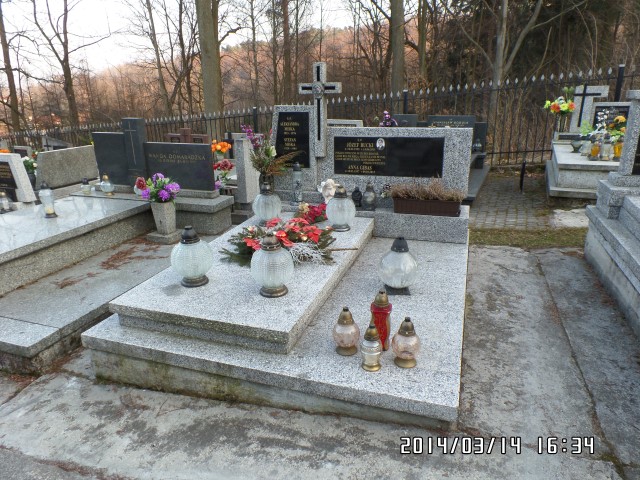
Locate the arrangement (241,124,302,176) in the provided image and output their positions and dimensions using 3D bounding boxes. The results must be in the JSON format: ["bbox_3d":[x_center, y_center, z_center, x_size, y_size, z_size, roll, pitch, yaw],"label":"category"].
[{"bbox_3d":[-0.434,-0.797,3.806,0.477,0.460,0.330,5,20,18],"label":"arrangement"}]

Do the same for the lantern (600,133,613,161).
[{"bbox_3d":[3.544,-1.158,5.258,0.127,0.319,0.127,5,20,19],"label":"lantern"}]

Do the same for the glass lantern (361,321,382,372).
[{"bbox_3d":[0.215,0.444,1.757,0.087,0.201,0.087,5,20,19],"label":"glass lantern"}]

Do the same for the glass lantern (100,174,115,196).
[{"bbox_3d":[-2.303,-0.598,4.628,0.132,0.232,0.132,5,20,18],"label":"glass lantern"}]

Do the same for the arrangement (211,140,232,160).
[{"bbox_3d":[-1.274,-1.158,5.500,0.272,0.259,0.233,5,19,19],"label":"arrangement"}]

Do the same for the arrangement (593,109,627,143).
[{"bbox_3d":[3.976,-1.575,5.850,0.427,0.440,0.316,5,19,19],"label":"arrangement"}]

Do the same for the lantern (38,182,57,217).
[{"bbox_3d":[-2.526,-0.381,3.946,0.135,0.317,0.135,5,19,19],"label":"lantern"}]

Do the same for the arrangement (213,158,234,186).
[{"bbox_3d":[-1.065,-0.734,4.694,0.265,0.345,0.212,5,20,18],"label":"arrangement"}]

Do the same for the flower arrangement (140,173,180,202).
[{"bbox_3d":[-1.563,-0.515,4.167,0.343,0.288,0.292,5,19,19],"label":"flower arrangement"}]

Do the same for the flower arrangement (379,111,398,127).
[{"bbox_3d":[0.979,-1.707,6.075,0.286,0.264,0.253,5,20,19],"label":"flower arrangement"}]

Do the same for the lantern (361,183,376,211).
[{"bbox_3d":[0.427,-0.378,3.663,0.121,0.234,0.121,5,20,18],"label":"lantern"}]

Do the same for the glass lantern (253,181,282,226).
[{"bbox_3d":[-0.468,-0.307,3.624,0.250,0.367,0.250,-2,18,1],"label":"glass lantern"}]

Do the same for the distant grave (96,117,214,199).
[{"bbox_3d":[-1.690,-0.842,4.297,1.474,0.753,0.187,5,20,21],"label":"distant grave"}]

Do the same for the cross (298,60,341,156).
[{"bbox_3d":[0.018,-1.187,3.925,0.390,0.821,0.094,5,19,19],"label":"cross"}]

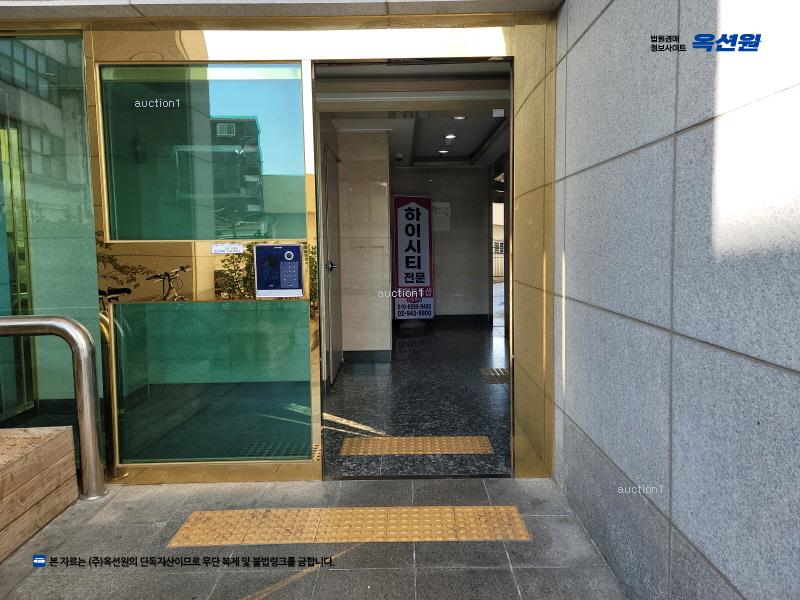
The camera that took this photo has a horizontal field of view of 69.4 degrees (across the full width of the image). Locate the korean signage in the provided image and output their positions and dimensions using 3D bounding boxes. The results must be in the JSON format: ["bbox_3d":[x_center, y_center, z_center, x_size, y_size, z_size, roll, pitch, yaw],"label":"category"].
[{"bbox_3d":[0.208,-0.602,8.451,0.600,1.800,0.080,-2,5,-15],"label":"korean signage"}]

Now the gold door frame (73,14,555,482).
[{"bbox_3d":[-0.374,-0.219,2.926,2.300,2.300,0.160,-1,5,0],"label":"gold door frame"}]

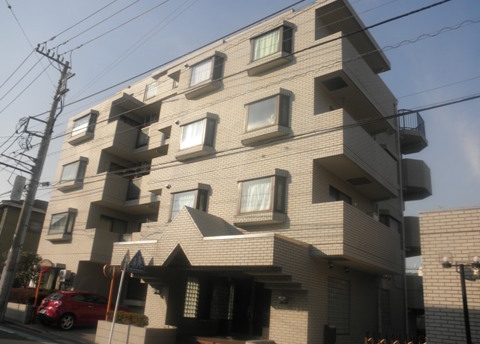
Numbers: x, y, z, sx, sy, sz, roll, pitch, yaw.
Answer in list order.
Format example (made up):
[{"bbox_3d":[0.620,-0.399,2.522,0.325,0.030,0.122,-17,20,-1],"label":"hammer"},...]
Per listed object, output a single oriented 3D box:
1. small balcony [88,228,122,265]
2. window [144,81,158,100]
[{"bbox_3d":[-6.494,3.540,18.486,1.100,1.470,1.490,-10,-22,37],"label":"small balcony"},{"bbox_3d":[-4.652,-4.227,20.434,0.985,1.030,0.150,-11,-24,38],"label":"window"}]

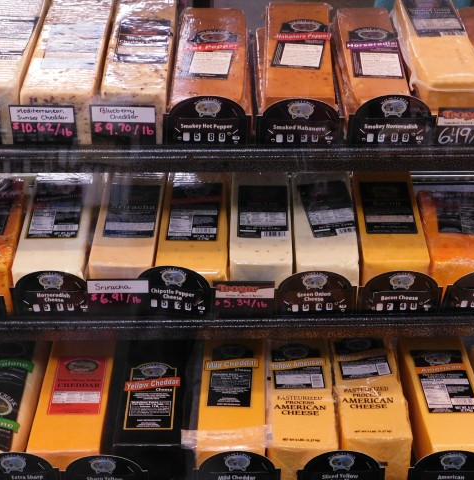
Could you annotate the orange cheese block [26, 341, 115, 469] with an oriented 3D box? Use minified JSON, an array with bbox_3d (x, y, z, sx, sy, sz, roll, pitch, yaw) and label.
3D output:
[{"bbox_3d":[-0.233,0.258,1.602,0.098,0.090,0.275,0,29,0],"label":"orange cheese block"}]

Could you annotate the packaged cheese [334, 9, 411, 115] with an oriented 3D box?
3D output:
[{"bbox_3d":[0.201,-0.243,1.637,0.081,0.093,0.275,0,38,0],"label":"packaged cheese"}]

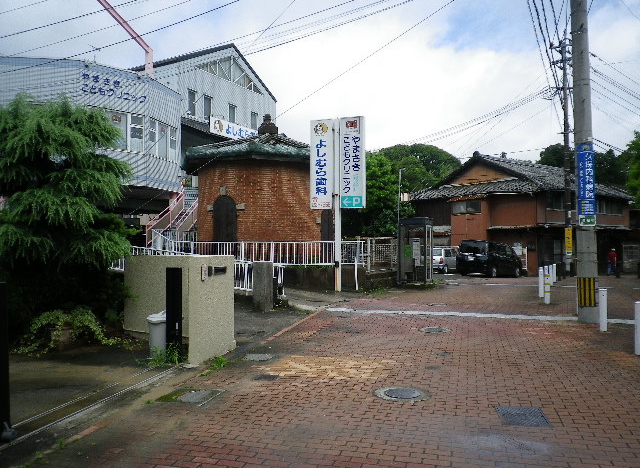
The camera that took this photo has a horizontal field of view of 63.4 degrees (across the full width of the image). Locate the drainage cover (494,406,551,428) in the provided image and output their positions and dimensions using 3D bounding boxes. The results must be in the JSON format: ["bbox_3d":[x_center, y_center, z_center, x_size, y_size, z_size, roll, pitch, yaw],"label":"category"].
[{"bbox_3d":[1.818,1.657,4.659,0.400,0.030,0.570,-1,-1,11],"label":"drainage cover"}]

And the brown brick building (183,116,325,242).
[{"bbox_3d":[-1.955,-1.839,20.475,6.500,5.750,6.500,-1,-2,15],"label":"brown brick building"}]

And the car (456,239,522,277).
[{"bbox_3d":[8.950,1.310,26.900,1.720,1.780,4.450,-2,-2,42],"label":"car"}]

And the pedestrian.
[{"bbox_3d":[15.372,1.492,27.300,0.520,1.500,0.380,0,-1,0],"label":"pedestrian"}]

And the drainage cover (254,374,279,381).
[{"bbox_3d":[-0.632,1.731,6.182,0.255,0.030,0.255,-1,-1,5],"label":"drainage cover"}]

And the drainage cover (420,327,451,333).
[{"bbox_3d":[2.108,1.765,9.448,0.560,0.030,0.560,-1,-1,16],"label":"drainage cover"}]

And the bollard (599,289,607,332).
[{"bbox_3d":[5.093,1.368,9.300,0.130,0.760,0.130,0,-1,0],"label":"bollard"}]

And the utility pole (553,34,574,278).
[{"bbox_3d":[12.160,-3.875,25.800,1.100,12.100,0.500,0,-1,0],"label":"utility pole"}]

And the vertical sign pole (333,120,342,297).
[{"bbox_3d":[0.561,-0.863,16.400,0.190,5.400,0.190,0,-1,0],"label":"vertical sign pole"}]

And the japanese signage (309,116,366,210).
[{"bbox_3d":[0.567,-2.235,16.300,1.740,2.820,0.220,-1,-2,18],"label":"japanese signage"}]

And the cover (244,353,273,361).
[{"bbox_3d":[-0.840,1.704,7.130,0.400,0.030,0.410,0,-1,5],"label":"cover"}]

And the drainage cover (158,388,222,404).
[{"bbox_3d":[-1.386,1.726,5.469,0.510,0.030,0.580,-1,-1,7],"label":"drainage cover"}]

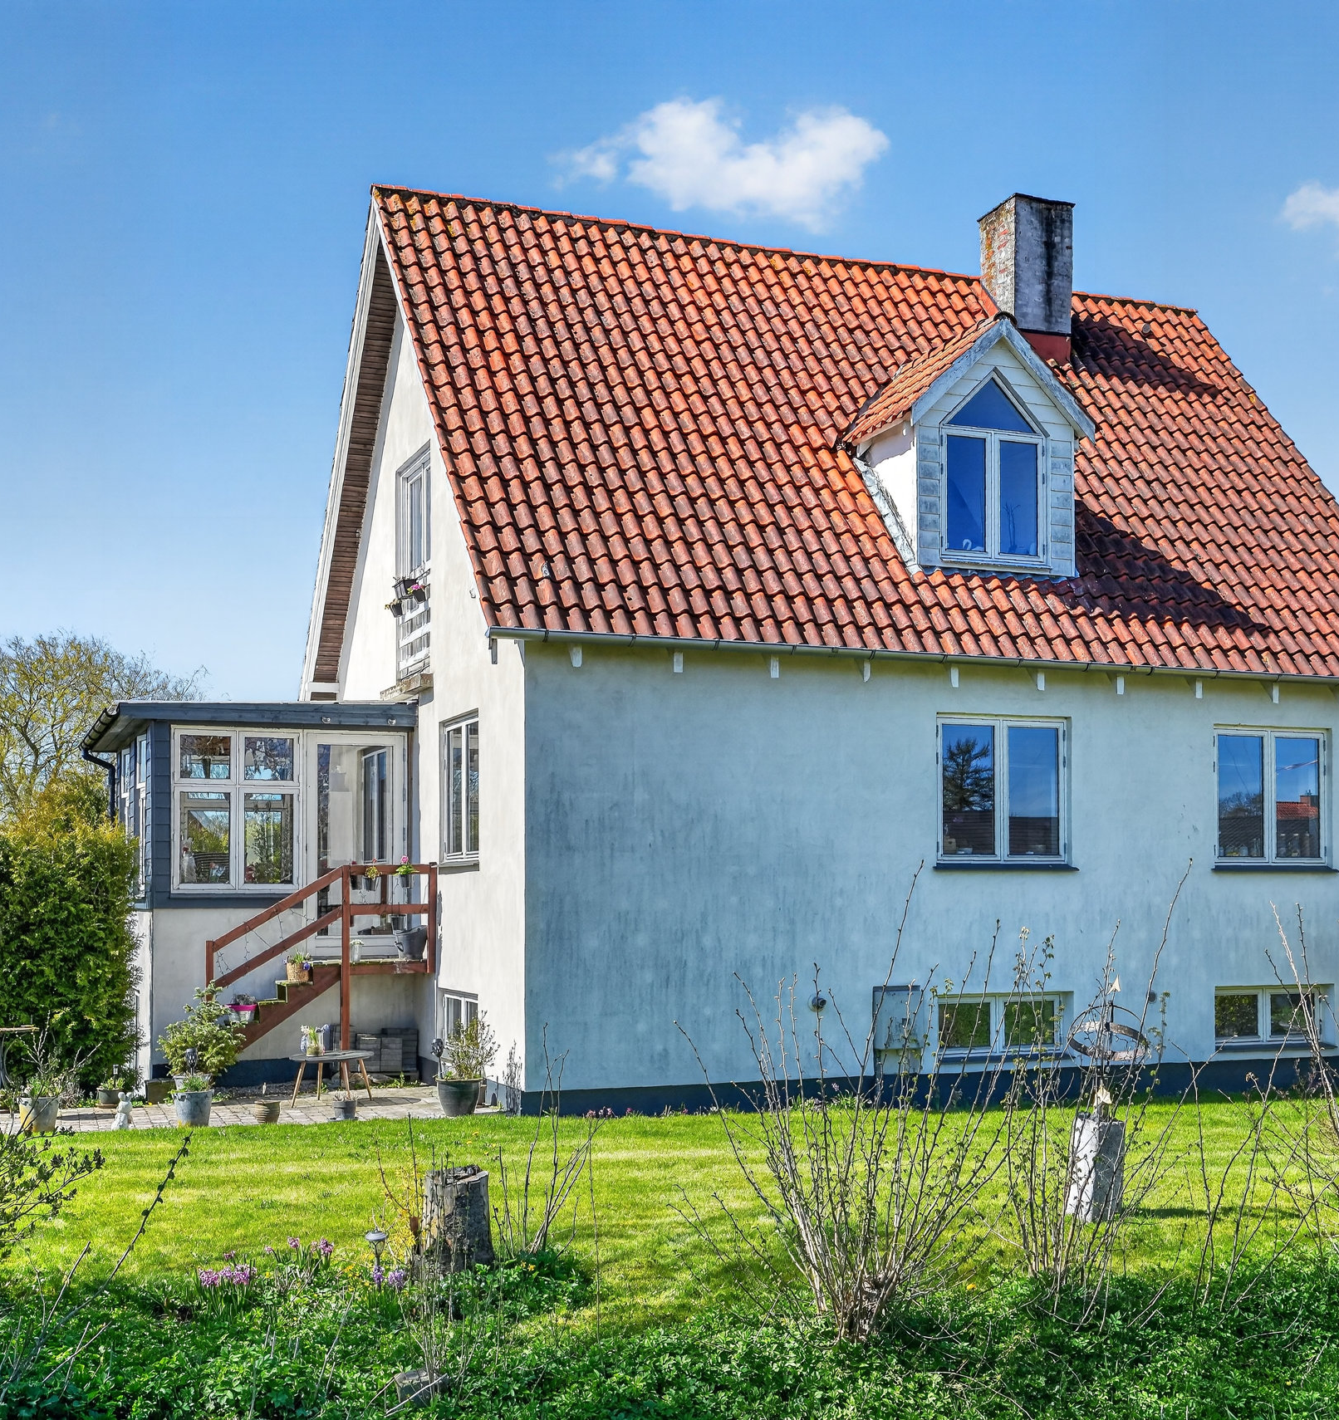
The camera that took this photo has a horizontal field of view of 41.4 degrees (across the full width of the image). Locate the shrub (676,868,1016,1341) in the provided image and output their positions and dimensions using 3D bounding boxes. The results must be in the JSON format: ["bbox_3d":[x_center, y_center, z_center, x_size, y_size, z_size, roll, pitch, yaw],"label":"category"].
[{"bbox_3d":[0.728,1.628,7.300,1.370,1.920,1.300,0,-3,0],"label":"shrub"}]

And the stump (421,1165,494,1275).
[{"bbox_3d":[-1.051,2.527,8.800,0.355,0.530,0.355,0,-3,-7],"label":"stump"}]

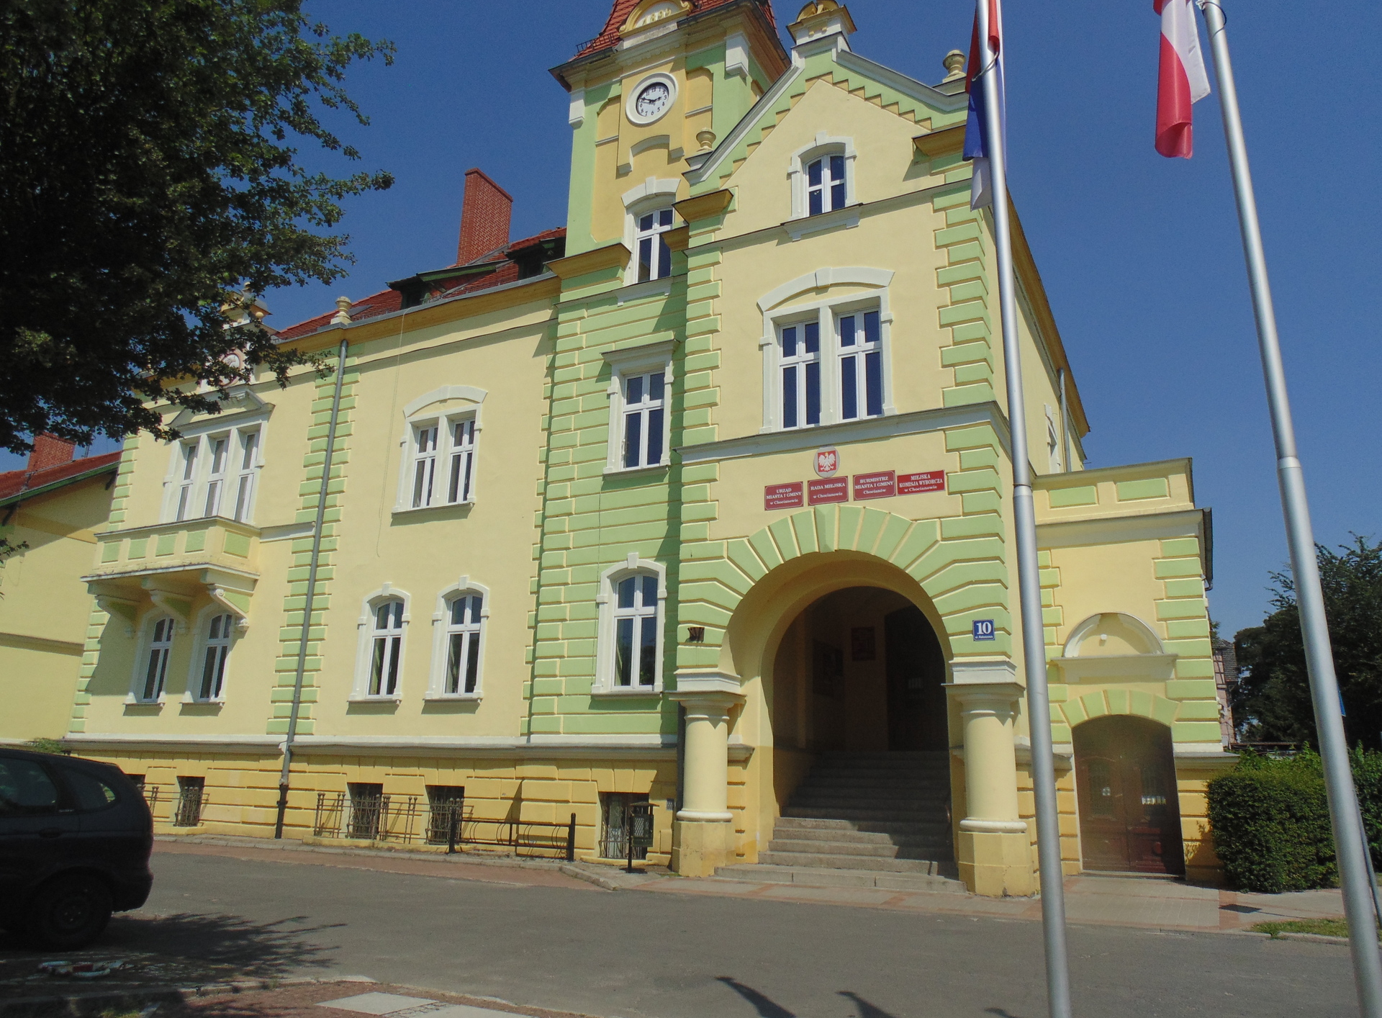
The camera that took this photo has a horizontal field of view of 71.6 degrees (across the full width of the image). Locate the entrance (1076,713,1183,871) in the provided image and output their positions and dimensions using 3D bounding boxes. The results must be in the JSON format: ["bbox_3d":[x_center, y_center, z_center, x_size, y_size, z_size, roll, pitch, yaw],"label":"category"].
[{"bbox_3d":[7.527,4.926,16.581,1.613,2.646,0.400,-7,-18,26],"label":"entrance"}]

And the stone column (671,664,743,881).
[{"bbox_3d":[0.239,4.228,15.538,0.920,3.155,0.920,-7,-18,26],"label":"stone column"}]

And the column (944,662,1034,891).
[{"bbox_3d":[4.235,3.759,13.549,0.920,3.170,0.920,-7,-18,26],"label":"column"}]

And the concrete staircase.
[{"bbox_3d":[2.983,5.008,15.959,3.764,2.016,4.287,-7,-18,26],"label":"concrete staircase"}]

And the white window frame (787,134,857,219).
[{"bbox_3d":[2.481,-6.233,17.937,1.357,1.726,0.250,-7,-18,27],"label":"white window frame"}]

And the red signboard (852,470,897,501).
[{"bbox_3d":[3.035,-0.381,15.821,0.709,0.448,0.030,-7,-18,27],"label":"red signboard"}]

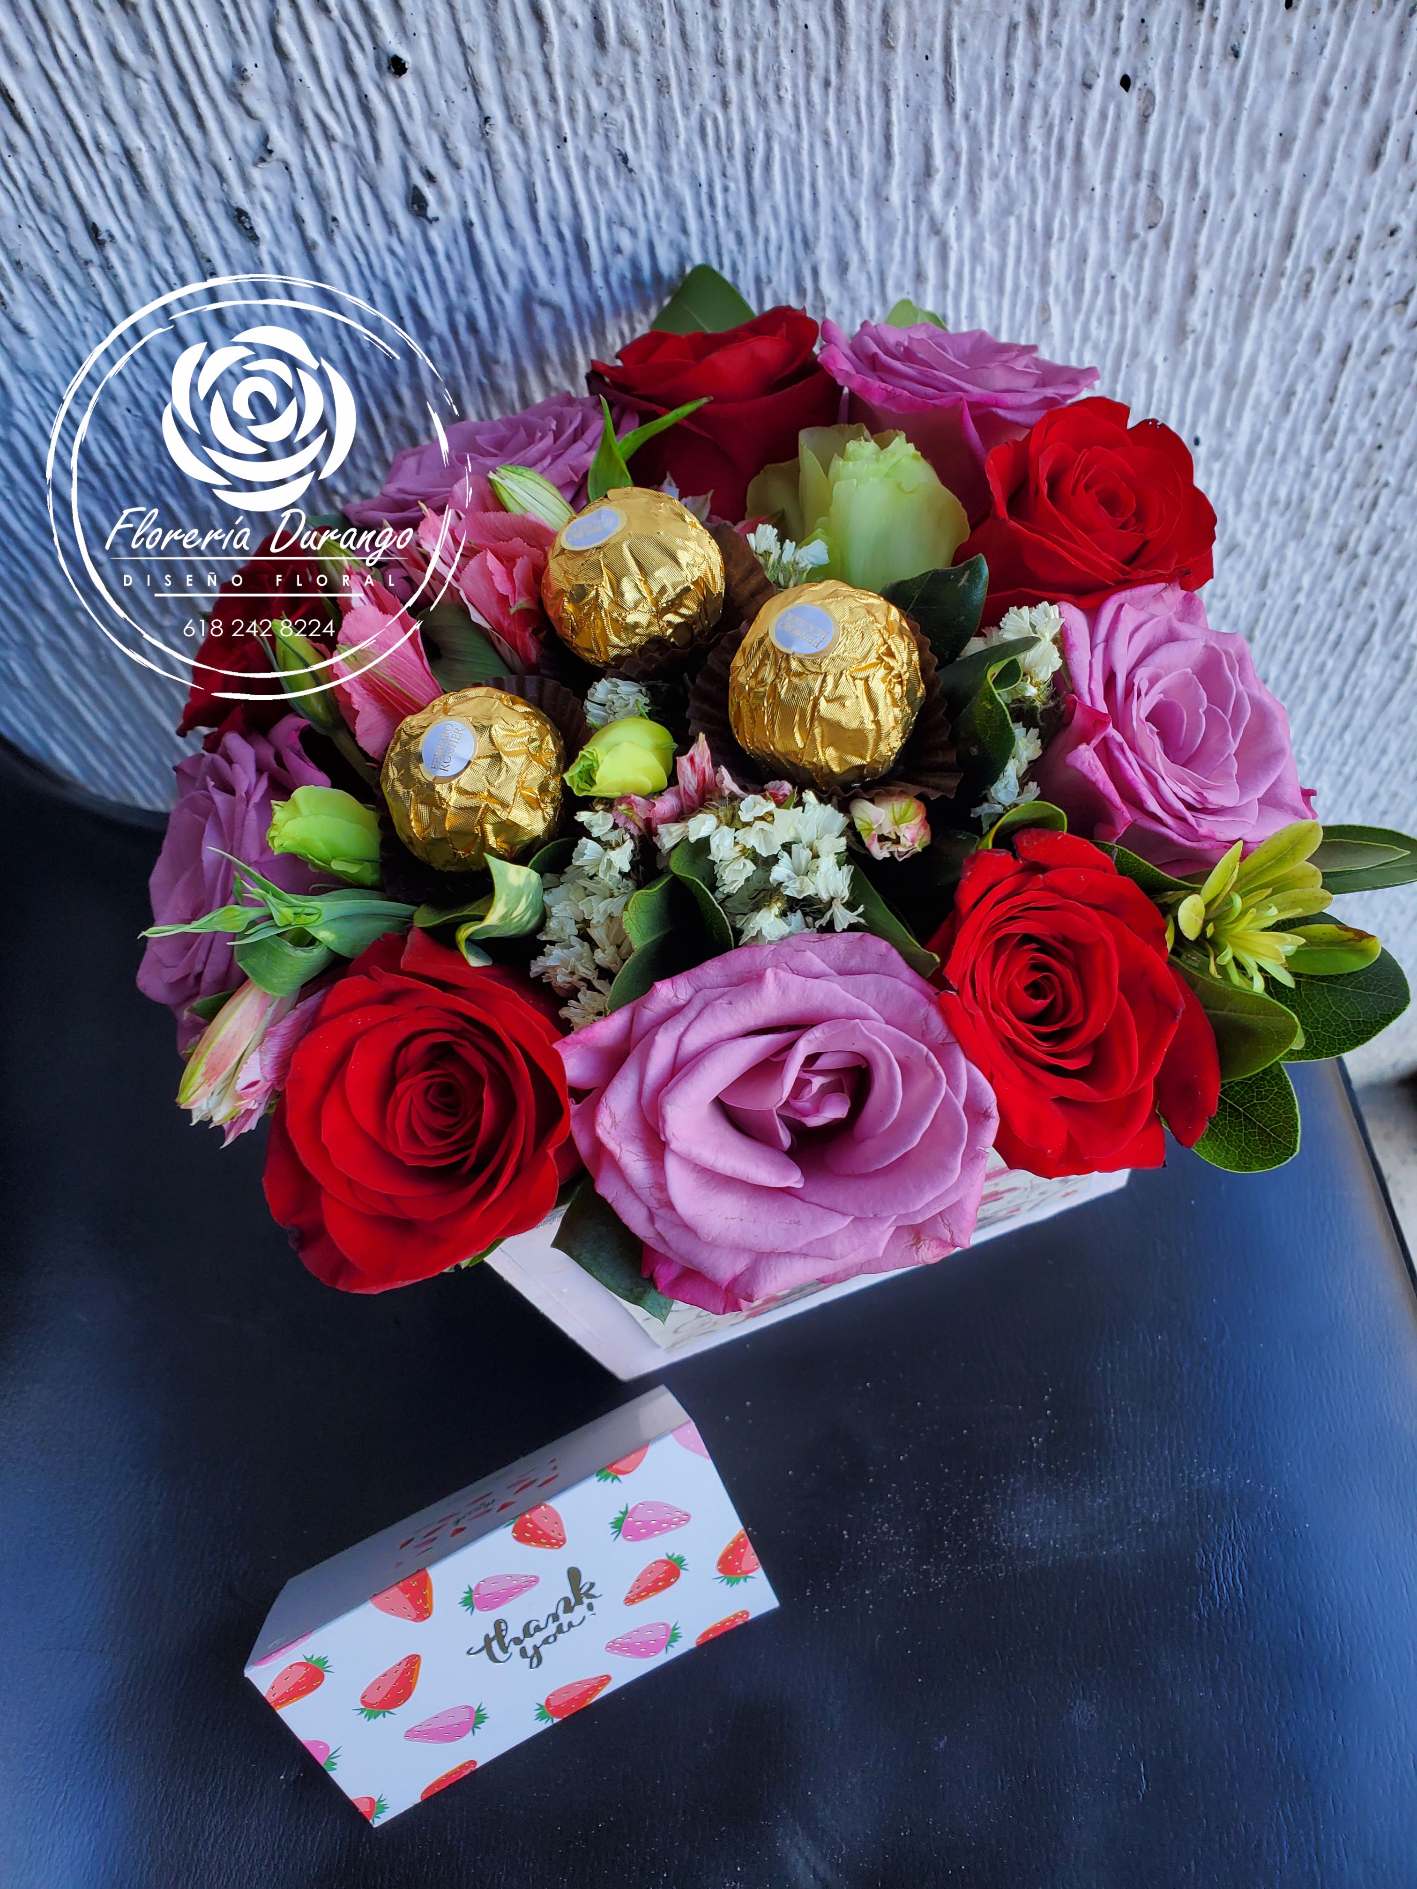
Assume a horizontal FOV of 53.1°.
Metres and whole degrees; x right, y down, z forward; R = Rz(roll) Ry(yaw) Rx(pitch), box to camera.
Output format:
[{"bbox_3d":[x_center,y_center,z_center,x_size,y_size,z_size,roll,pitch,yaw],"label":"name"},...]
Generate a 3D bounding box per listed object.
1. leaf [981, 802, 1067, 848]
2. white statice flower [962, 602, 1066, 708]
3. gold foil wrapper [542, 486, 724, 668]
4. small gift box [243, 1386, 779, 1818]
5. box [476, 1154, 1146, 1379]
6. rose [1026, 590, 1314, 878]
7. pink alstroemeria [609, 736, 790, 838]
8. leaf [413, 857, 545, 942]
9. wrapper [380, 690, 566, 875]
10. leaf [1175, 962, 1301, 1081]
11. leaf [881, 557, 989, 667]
[{"bbox_3d":[0.056,-0.021,0.250,0.017,0.010,0.014,17,64,18],"label":"leaf"},{"bbox_3d":[0.054,-0.052,0.253,0.018,0.016,0.014,-3,59,5],"label":"white statice flower"},{"bbox_3d":[-0.013,-0.064,0.246,0.031,0.030,0.031,-8,68,19],"label":"gold foil wrapper"},{"bbox_3d":[-0.042,0.129,0.288,0.092,0.041,0.052,-26,59,-6],"label":"small gift box"},{"bbox_3d":[0.014,0.008,0.349,0.135,0.092,0.135,-20,59,-2],"label":"box"},{"bbox_3d":[0.082,-0.038,0.250,0.053,0.043,0.053,6,60,-10],"label":"rose"},{"bbox_3d":[-0.001,-0.026,0.242,0.031,0.018,0.017,-4,61,8],"label":"pink alstroemeria"},{"bbox_3d":[-0.040,-0.007,0.247,0.024,0.016,0.018,-20,59,-2],"label":"leaf"},{"bbox_3d":[-0.041,-0.029,0.249,0.032,0.032,0.032,-3,59,5],"label":"wrapper"},{"bbox_3d":[0.092,0.013,0.250,0.028,0.009,0.018,19,77,17],"label":"leaf"},{"bbox_3d":[0.039,-0.057,0.245,0.023,0.026,0.010,13,27,-6],"label":"leaf"}]

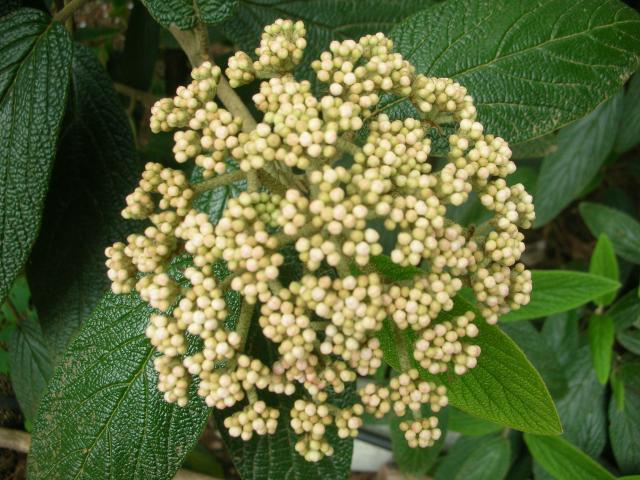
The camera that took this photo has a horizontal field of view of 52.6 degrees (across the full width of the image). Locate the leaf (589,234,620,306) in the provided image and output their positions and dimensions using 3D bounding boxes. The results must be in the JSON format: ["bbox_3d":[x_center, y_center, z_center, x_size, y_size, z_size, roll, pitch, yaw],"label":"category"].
[{"bbox_3d":[0.180,0.019,0.410,0.021,0.048,0.011,2,7,15],"label":"leaf"}]

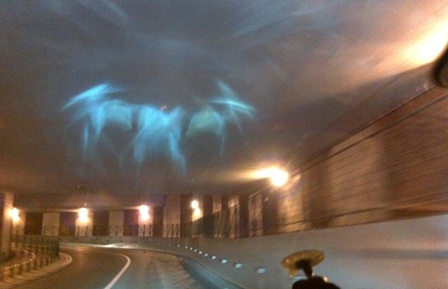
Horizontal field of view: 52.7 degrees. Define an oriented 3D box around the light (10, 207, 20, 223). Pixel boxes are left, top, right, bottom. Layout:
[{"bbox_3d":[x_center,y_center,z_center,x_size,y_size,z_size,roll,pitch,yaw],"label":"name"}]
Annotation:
[{"bbox_3d":[-20.735,7.061,45.000,0.900,1.450,0.500,-1,-11,1],"label":"light"}]

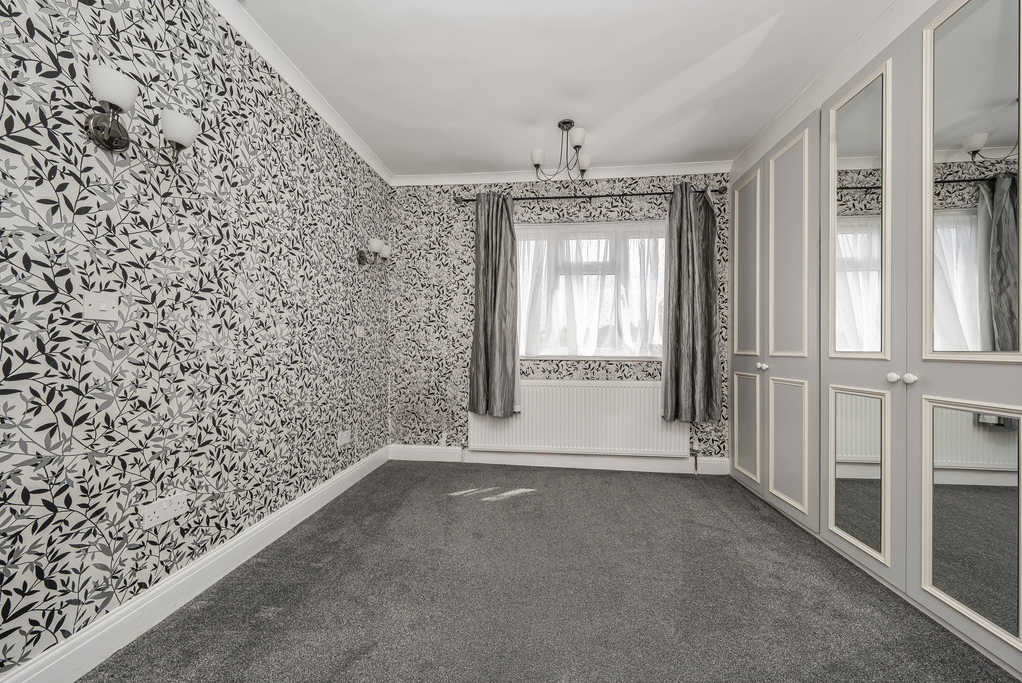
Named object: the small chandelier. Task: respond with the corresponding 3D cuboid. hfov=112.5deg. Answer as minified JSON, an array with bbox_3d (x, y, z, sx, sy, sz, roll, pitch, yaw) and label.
[{"bbox_3d":[0.358,-1.287,2.316,0.425,0.375,0.405,0,-1,6],"label":"small chandelier"}]

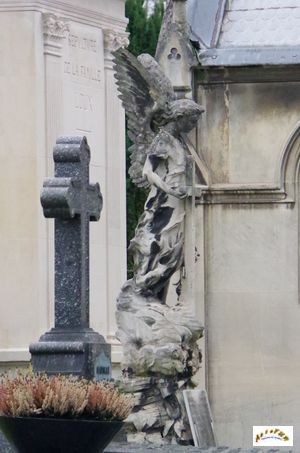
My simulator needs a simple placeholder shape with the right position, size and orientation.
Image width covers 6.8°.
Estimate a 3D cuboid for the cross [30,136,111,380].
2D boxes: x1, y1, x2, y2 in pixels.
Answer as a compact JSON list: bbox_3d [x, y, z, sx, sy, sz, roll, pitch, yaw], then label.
[{"bbox_3d":[-0.414,0.186,13.300,0.300,1.320,0.665,-1,-3,15],"label":"cross"}]

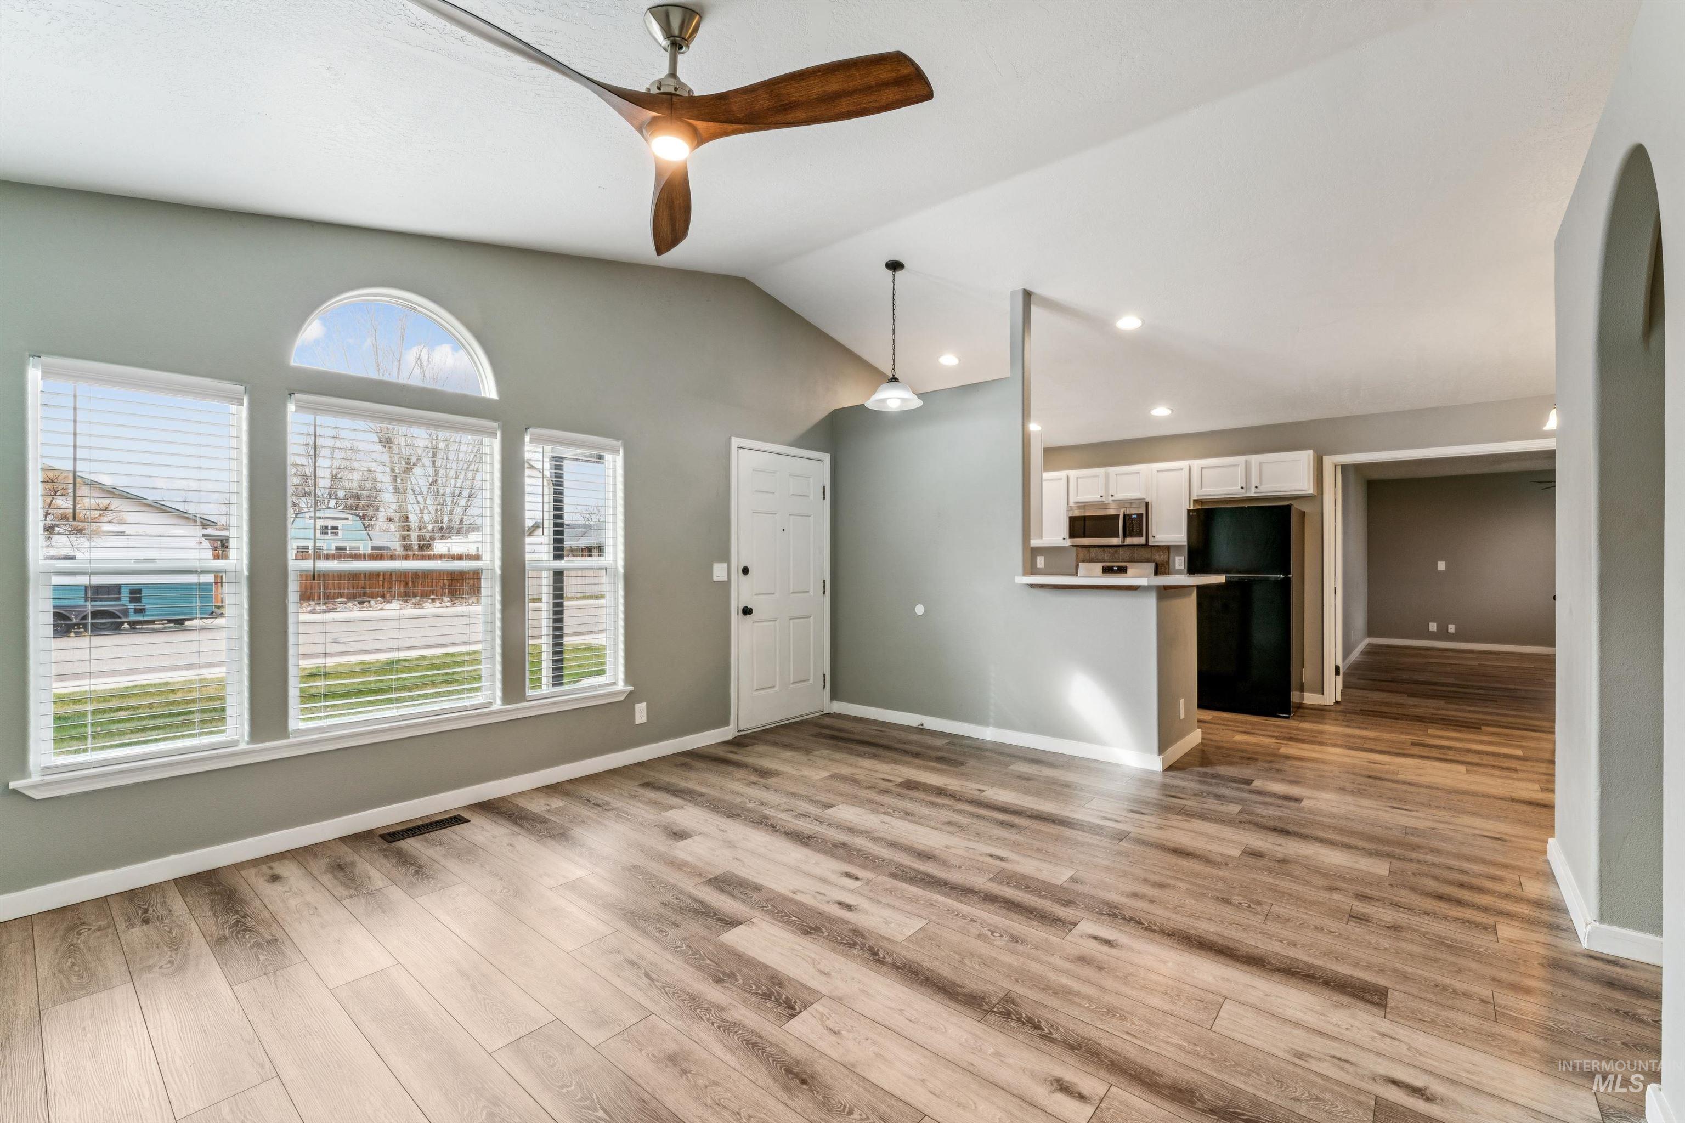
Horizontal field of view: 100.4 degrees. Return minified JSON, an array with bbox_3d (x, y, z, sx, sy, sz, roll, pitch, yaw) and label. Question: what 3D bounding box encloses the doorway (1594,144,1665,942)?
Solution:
[{"bbox_3d":[2.143,0.079,1.859,0.116,2.317,0.928,0,0,40],"label":"doorway"}]

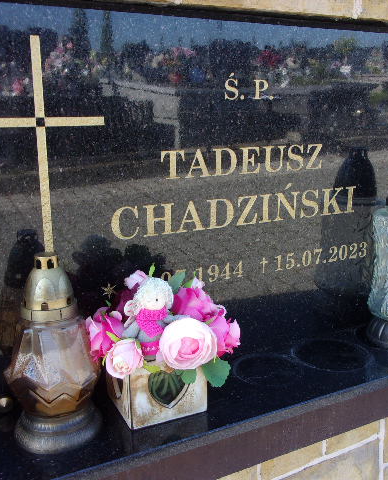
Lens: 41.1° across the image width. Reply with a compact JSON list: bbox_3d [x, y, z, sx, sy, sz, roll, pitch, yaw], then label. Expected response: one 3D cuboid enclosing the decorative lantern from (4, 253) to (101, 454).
[{"bbox_3d":[-0.177,0.133,0.648,0.118,0.230,0.118,-7,14,-26],"label":"decorative lantern"}]

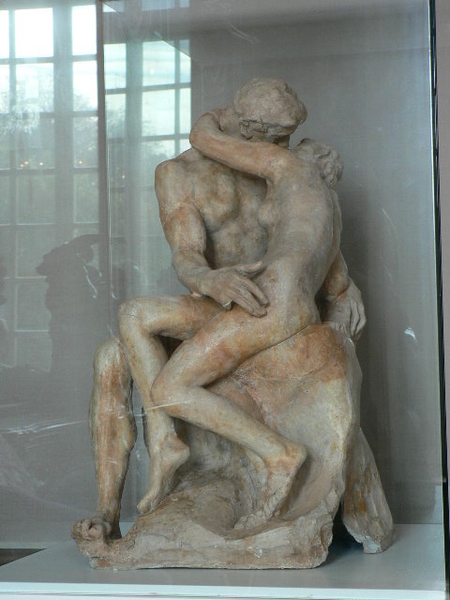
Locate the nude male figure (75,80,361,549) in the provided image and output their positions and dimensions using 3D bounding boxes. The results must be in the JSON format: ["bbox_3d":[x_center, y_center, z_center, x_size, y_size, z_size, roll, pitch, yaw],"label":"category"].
[{"bbox_3d":[0.015,-0.005,2.739,0.472,0.810,0.392,-2,-1,10],"label":"nude male figure"}]

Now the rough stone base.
[{"bbox_3d":[0.038,0.245,2.731,0.526,0.415,0.451,-2,-1,10],"label":"rough stone base"}]

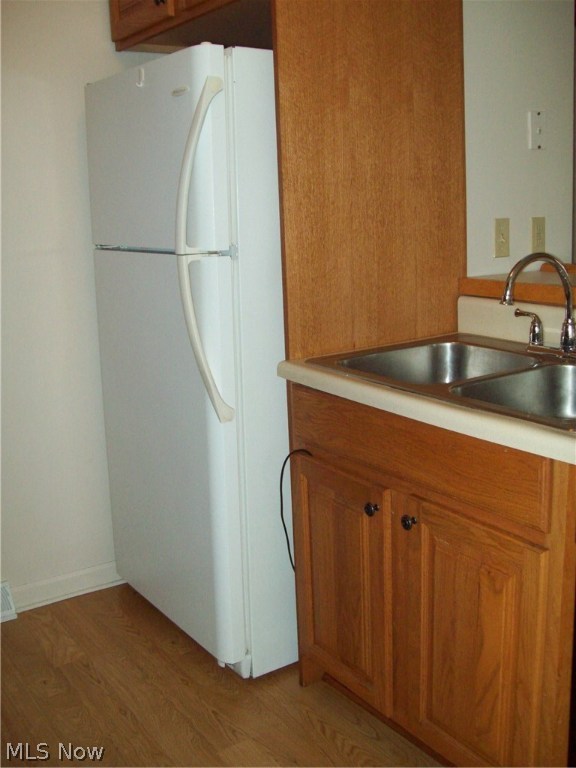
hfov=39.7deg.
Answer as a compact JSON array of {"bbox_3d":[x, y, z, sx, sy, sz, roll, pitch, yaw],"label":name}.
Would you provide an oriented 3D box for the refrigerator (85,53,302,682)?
[{"bbox_3d":[-0.121,-0.076,2.514,0.736,1.680,0.745,-9,13,-33],"label":"refrigerator"}]

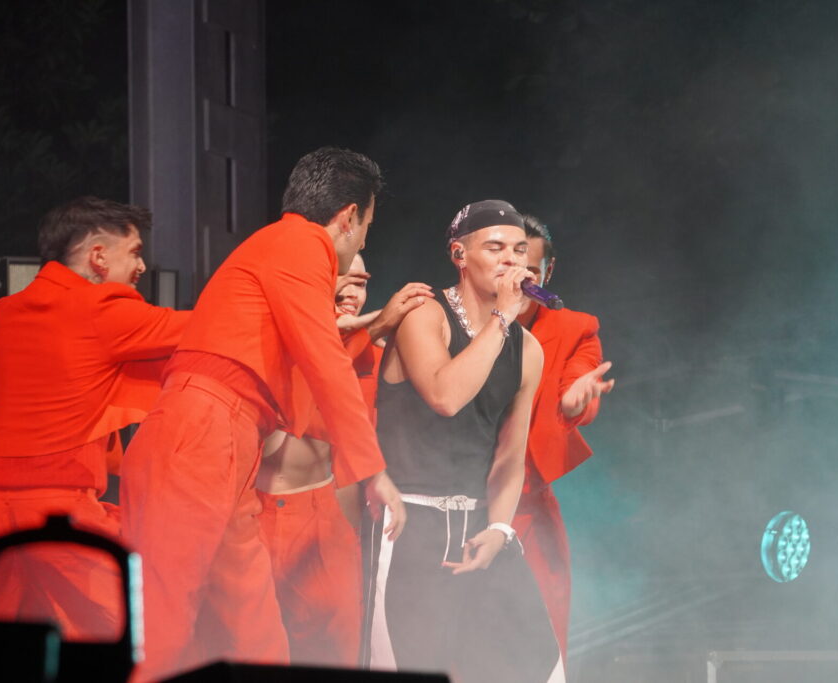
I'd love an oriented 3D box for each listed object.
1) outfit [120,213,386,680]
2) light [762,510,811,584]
[{"bbox_3d":[-0.379,0.482,10.100,0.640,1.530,0.600,1,-4,-22],"label":"outfit"},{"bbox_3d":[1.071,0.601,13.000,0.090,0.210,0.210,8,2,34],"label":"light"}]

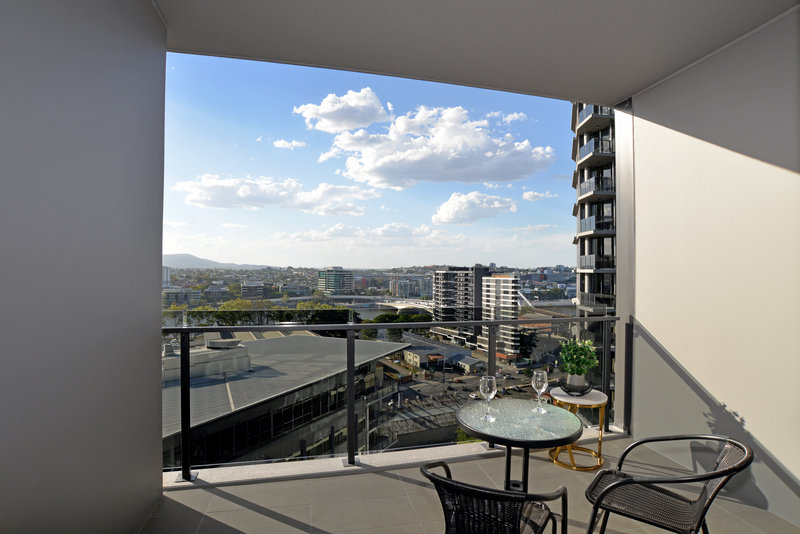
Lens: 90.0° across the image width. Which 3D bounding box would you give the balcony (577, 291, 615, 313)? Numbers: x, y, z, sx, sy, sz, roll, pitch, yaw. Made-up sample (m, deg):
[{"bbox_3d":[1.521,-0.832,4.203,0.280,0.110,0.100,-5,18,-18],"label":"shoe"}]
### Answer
[{"bbox_3d":[17.000,2.945,33.287,3.400,1.420,2.800,0,0,-9],"label":"balcony"}]

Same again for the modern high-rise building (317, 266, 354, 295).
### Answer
[{"bbox_3d":[-110.372,23.510,689.904,50.000,47.000,32.000,0,0,-27],"label":"modern high-rise building"}]

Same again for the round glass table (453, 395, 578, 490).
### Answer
[{"bbox_3d":[0.633,1.134,2.107,0.585,0.690,0.585,0,0,0],"label":"round glass table"}]

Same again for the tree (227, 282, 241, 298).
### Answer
[{"bbox_3d":[-237.203,34.987,569.853,18.000,21.000,18.000,0,0,0],"label":"tree"}]

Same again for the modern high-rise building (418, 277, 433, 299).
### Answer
[{"bbox_3d":[41.727,33.249,629.861,24.000,34.000,22.000,0,0,12],"label":"modern high-rise building"}]

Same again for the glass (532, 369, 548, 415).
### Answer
[{"bbox_3d":[0.780,0.688,2.225,0.087,0.214,0.087,0,0,0],"label":"glass"}]

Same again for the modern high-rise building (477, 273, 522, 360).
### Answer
[{"bbox_3d":[62.400,28.562,243.378,12.000,50.000,23.000,0,0,-44],"label":"modern high-rise building"}]

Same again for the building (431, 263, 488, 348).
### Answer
[{"bbox_3d":[43.200,25.221,279.893,17.000,52.000,49.000,0,0,-29],"label":"building"}]

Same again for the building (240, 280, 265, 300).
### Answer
[{"bbox_3d":[-224.881,34.661,609.855,34.000,29.000,26.000,0,0,-6],"label":"building"}]

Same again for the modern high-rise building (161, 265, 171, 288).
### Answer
[{"bbox_3d":[-535.629,25.970,909.895,26.000,50.000,26.000,0,0,-18],"label":"modern high-rise building"}]

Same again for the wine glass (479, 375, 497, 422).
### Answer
[{"bbox_3d":[0.465,0.686,2.097,0.089,0.216,0.089,0,0,0],"label":"wine glass"}]

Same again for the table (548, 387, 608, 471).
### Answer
[{"bbox_3d":[1.364,1.241,3.096,0.420,0.485,0.420,0,0,0],"label":"table"}]

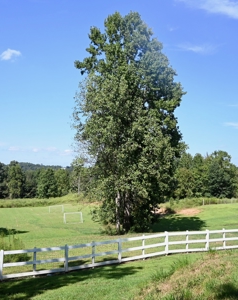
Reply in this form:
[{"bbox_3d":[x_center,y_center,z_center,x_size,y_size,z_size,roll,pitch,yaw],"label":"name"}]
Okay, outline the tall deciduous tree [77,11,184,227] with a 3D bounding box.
[{"bbox_3d":[1.064,-3.115,30.407,11.149,22.679,10.000,0,-5,0],"label":"tall deciduous tree"}]

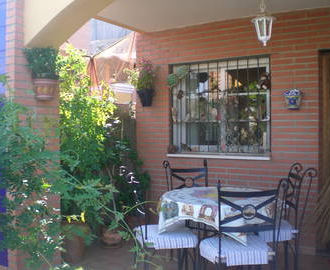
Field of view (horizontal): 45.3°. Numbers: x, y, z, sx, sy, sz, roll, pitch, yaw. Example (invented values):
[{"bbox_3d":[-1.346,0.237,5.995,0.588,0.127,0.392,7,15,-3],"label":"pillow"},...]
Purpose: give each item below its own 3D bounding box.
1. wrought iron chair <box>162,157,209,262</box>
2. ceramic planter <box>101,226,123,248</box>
[{"bbox_3d":[0.248,0.752,3.929,0.440,0.950,0.470,0,1,-14],"label":"wrought iron chair"},{"bbox_3d":[-0.581,1.124,4.394,0.240,0.200,0.240,0,1,0],"label":"ceramic planter"}]

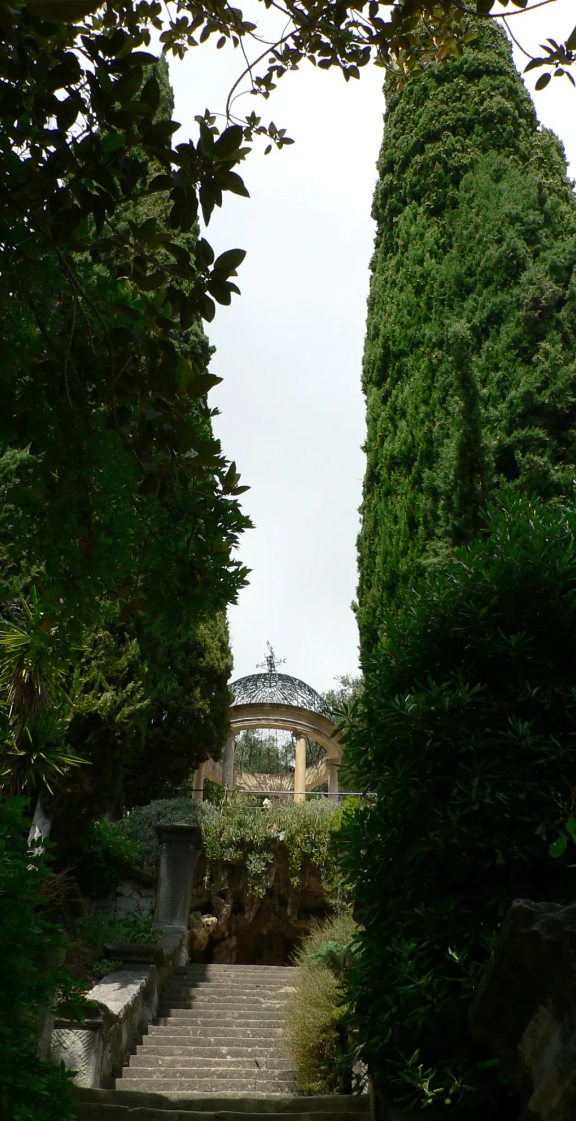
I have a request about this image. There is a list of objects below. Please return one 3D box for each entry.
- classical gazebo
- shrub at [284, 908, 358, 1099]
[{"bbox_3d":[-0.481,4.233,26.291,3.590,5.300,3.590,2,-38,0],"label":"classical gazebo"},{"bbox_3d":[0.294,3.794,9.637,0.680,1.500,0.950,2,-38,0],"label":"shrub"}]

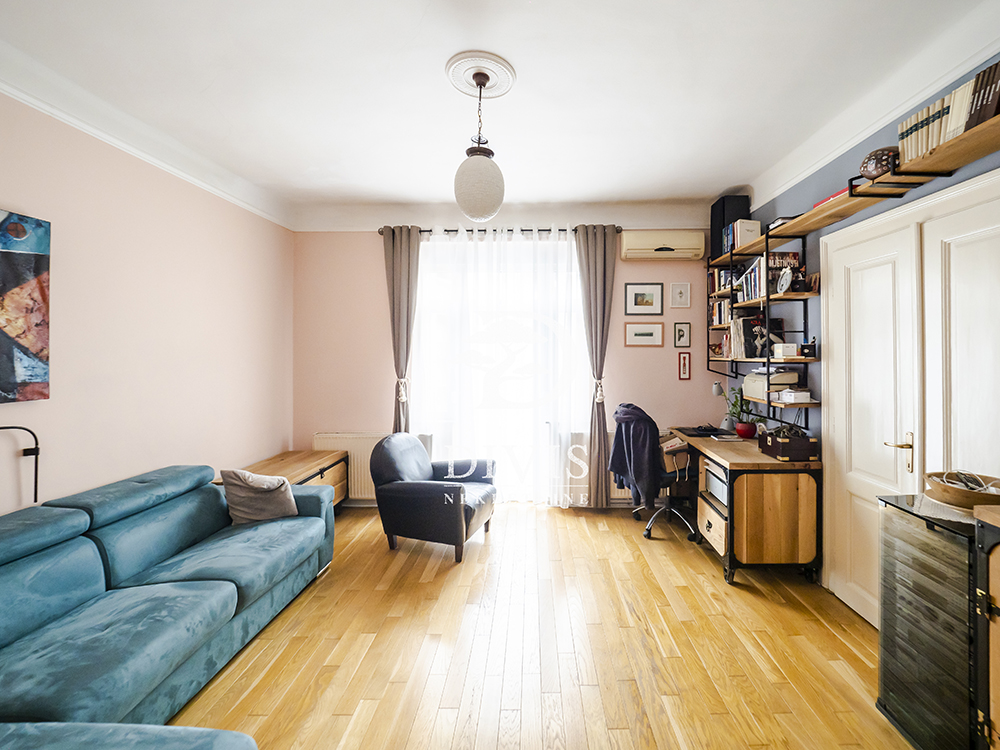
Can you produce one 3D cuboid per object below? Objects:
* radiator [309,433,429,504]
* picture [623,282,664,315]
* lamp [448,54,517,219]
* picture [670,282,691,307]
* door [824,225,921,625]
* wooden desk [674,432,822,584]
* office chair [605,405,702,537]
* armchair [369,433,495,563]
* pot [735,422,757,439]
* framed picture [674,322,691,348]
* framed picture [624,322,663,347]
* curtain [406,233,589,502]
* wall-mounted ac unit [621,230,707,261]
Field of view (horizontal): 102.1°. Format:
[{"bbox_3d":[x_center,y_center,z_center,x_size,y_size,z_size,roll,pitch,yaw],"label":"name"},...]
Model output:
[{"bbox_3d":[-1.206,0.874,3.840,1.120,0.630,0.110,0,1,3],"label":"radiator"},{"bbox_3d":[1.386,-0.729,3.885,0.370,0.318,0.025,0,2,3],"label":"picture"},{"bbox_3d":[-0.096,-1.176,2.100,0.360,0.770,0.360,0,1,0],"label":"lamp"},{"bbox_3d":[1.754,-0.769,3.920,0.195,0.242,0.022,0,1,3],"label":"picture"},{"bbox_3d":[2.060,0.316,2.244,0.060,2.140,0.580,0,2,4],"label":"door"},{"bbox_3d":[1.832,0.929,3.235,0.600,0.765,1.250,0,1,4],"label":"wooden desk"},{"bbox_3d":[1.351,0.780,3.430,0.630,1.040,0.600,0,2,-13],"label":"office chair"},{"bbox_3d":[-0.537,0.915,3.308,0.834,0.854,0.696,1,2,20],"label":"armchair"},{"bbox_3d":[2.075,0.470,3.410,0.160,0.130,0.160,0,2,3],"label":"pot"},{"bbox_3d":[1.773,-0.383,3.920,0.154,0.244,0.022,0,1,3],"label":"framed picture"},{"bbox_3d":[1.388,-0.388,3.885,0.380,0.245,0.025,0,2,3],"label":"framed picture"},{"bbox_3d":[0.005,-0.075,3.810,1.740,2.630,0.120,0,1,2],"label":"curtain"},{"bbox_3d":[1.522,-1.205,3.810,0.755,0.255,0.190,0,2,3],"label":"wall-mounted ac unit"}]

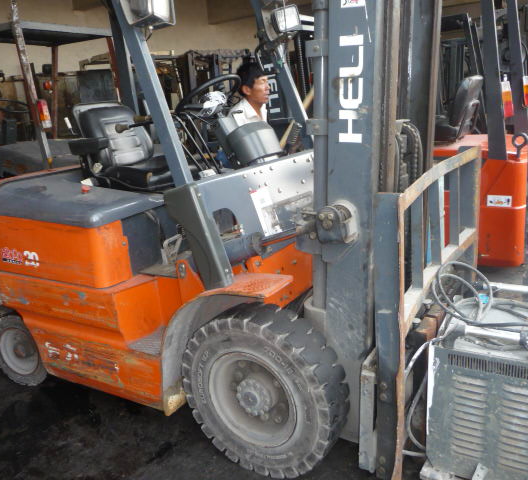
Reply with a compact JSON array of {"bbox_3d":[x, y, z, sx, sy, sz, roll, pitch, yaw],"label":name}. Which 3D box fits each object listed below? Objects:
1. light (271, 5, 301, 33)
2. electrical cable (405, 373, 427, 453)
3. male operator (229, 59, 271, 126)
[{"bbox_3d":[0.111,-1.088,2.555,0.122,0.122,0.085,-19,15,-38],"label":"light"},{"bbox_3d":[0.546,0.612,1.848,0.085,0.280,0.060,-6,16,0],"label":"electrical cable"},{"bbox_3d":[-0.014,-0.257,3.267,0.310,1.680,0.480,4,19,32],"label":"male operator"}]

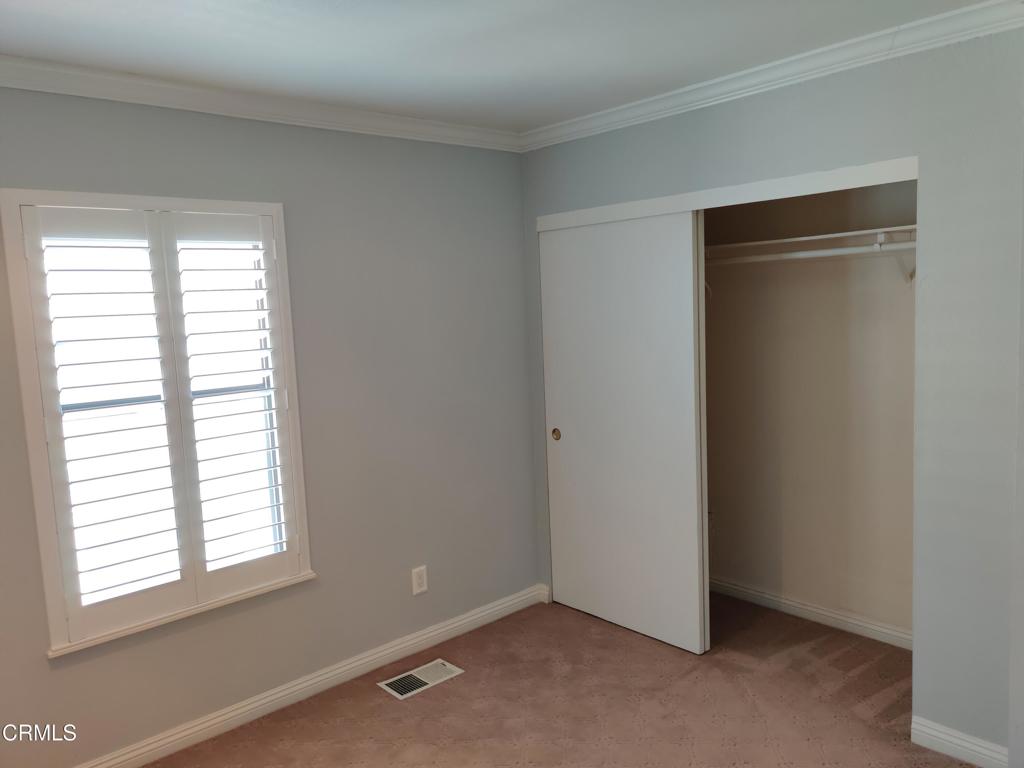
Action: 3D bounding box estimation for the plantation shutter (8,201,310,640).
[{"bbox_3d":[-1.241,0.112,2.974,0.895,1.490,0.075,-8,8,-42],"label":"plantation shutter"}]

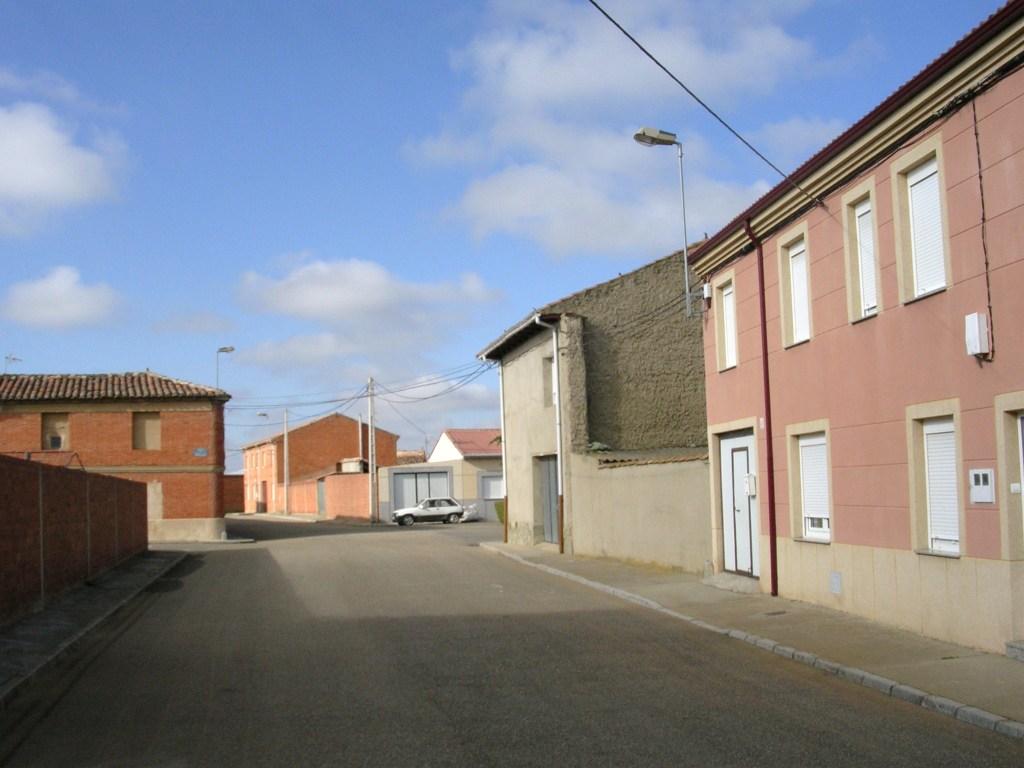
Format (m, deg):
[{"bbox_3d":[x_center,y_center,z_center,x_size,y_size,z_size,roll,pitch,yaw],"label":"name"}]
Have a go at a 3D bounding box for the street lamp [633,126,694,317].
[{"bbox_3d":[2.759,-2.982,20.561,1.000,3.550,0.320,-1,-5,-6],"label":"street lamp"}]

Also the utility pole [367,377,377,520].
[{"bbox_3d":[-7.417,3.506,59.449,0.350,7.792,0.330,0,-6,-18],"label":"utility pole"}]

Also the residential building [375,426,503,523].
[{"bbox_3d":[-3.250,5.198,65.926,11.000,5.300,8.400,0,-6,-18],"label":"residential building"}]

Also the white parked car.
[{"bbox_3d":[-4.268,6.569,58.151,3.750,1.390,1.600,0,-6,-18],"label":"white parked car"}]

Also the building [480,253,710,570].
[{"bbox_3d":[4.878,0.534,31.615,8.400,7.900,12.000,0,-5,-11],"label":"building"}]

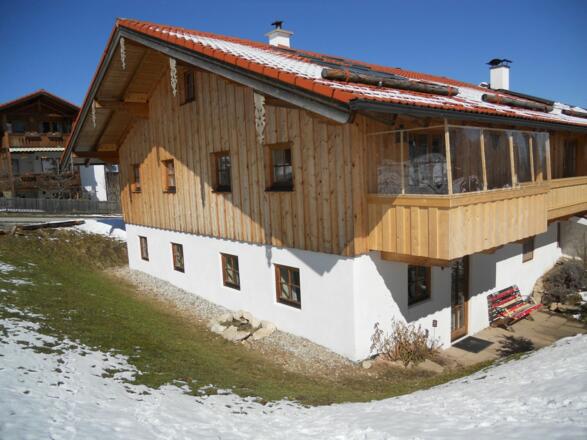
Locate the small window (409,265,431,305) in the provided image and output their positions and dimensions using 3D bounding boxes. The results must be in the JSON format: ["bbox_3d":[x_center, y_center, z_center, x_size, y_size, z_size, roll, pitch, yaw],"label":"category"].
[{"bbox_3d":[2.636,1.319,9.723,0.815,0.882,0.130,-7,7,-39],"label":"small window"}]

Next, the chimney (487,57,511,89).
[{"bbox_3d":[8.232,-5.808,18.312,0.638,1.243,0.638,-7,7,-39],"label":"chimney"}]

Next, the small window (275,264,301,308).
[{"bbox_3d":[-0.073,1.428,9.957,0.130,0.874,0.857,-7,7,-39],"label":"small window"}]

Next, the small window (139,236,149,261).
[{"bbox_3d":[-5.241,1.001,16.242,0.130,0.823,0.756,-7,7,-39],"label":"small window"}]

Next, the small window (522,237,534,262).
[{"bbox_3d":[6.584,0.787,12.933,0.697,0.752,0.130,-7,7,-39],"label":"small window"}]

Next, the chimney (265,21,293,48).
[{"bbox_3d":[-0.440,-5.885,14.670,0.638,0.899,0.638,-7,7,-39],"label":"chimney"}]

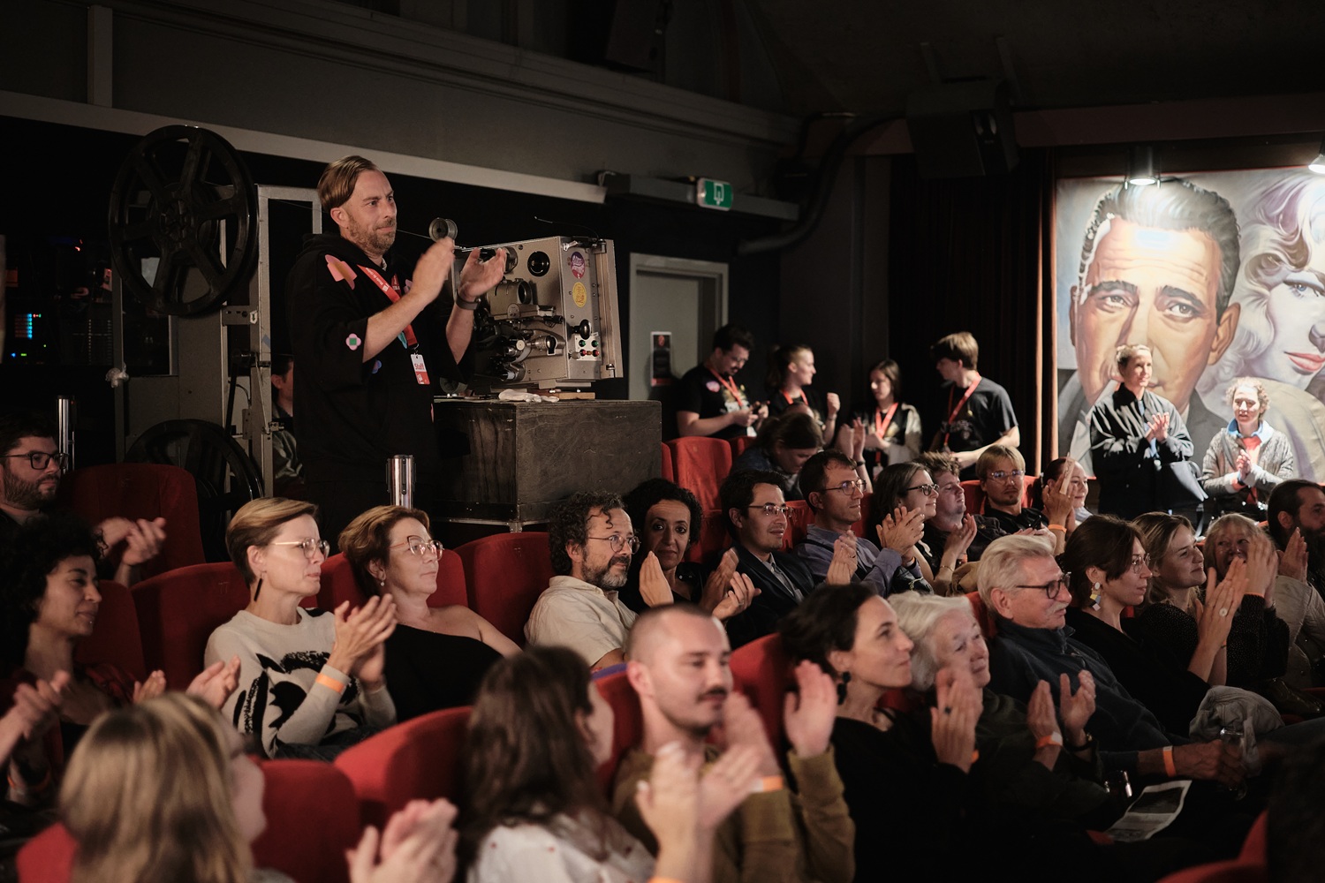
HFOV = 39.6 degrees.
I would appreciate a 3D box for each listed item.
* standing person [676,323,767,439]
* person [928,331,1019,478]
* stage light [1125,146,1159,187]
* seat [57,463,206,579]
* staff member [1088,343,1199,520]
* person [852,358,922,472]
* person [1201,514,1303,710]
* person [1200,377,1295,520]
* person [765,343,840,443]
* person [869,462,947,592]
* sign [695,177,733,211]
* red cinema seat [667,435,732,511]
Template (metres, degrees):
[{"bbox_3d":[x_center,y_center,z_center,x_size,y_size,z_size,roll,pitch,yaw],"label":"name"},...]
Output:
[{"bbox_3d":[0.308,0.360,8.505,0.390,1.800,0.480,2,3,41],"label":"standing person"},{"bbox_3d":[1.441,0.368,8.751,0.490,1.770,0.370,2,3,41],"label":"person"},{"bbox_3d":[2.451,-1.412,9.400,0.170,0.230,0.170,1,2,27],"label":"stage light"},{"bbox_3d":[-1.369,0.565,5.171,0.620,1.000,0.550,1,2,32],"label":"seat"},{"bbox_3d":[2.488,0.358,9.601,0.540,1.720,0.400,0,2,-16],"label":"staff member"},{"bbox_3d":[1.115,0.402,9.402,0.440,1.650,0.320,1,2,25],"label":"person"},{"bbox_3d":[2.026,0.843,6.007,0.550,1.190,0.750,-2,3,-41],"label":"person"},{"bbox_3d":[3.021,0.464,9.498,0.490,1.580,0.350,0,2,9],"label":"person"},{"bbox_3d":[0.709,0.366,9.357,0.450,1.720,0.340,-2,3,-41],"label":"person"},{"bbox_3d":[1.062,0.681,7.046,0.750,1.190,0.520,1,2,32],"label":"person"},{"bbox_3d":[0.272,-1.264,9.400,0.060,0.155,0.300,1,2,32],"label":"sign"},{"bbox_3d":[0.311,0.491,7.521,0.620,1.000,0.550,1,2,32],"label":"red cinema seat"}]

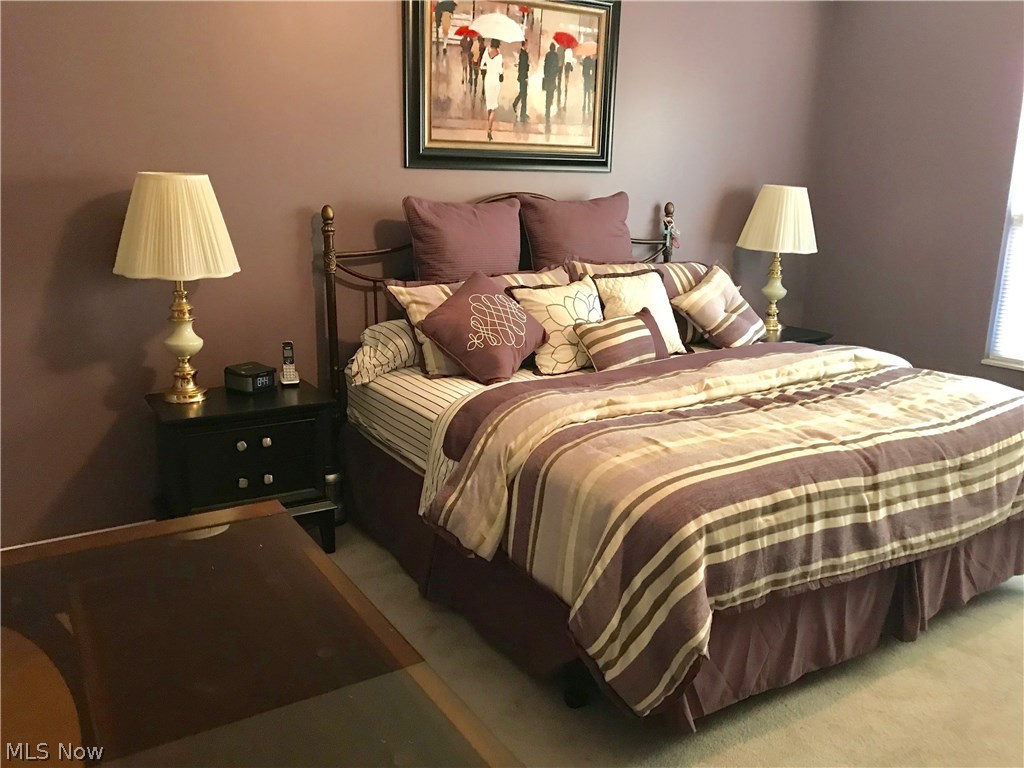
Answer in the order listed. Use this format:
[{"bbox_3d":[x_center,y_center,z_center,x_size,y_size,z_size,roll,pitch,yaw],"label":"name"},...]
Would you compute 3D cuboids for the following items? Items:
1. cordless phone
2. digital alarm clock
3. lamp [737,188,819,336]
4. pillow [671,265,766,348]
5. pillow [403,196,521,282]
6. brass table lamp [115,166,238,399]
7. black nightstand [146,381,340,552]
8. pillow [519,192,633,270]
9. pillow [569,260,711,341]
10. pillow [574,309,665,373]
[{"bbox_3d":[-1.005,-0.096,3.764,0.080,0.180,0.090,-8,16,-33],"label":"cordless phone"},{"bbox_3d":[-1.145,-0.024,3.645,0.155,0.092,0.140,9,16,32],"label":"digital alarm clock"},{"bbox_3d":[1.702,-0.803,5.293,0.475,0.915,0.475,-7,16,-31],"label":"lamp"},{"bbox_3d":[1.057,-0.385,4.250,0.420,0.420,0.150,-33,-5,-32],"label":"pillow"},{"bbox_3d":[-0.203,-0.514,3.819,0.620,0.650,0.190,-7,4,-31],"label":"pillow"},{"bbox_3d":[-1.357,-0.385,3.374,0.475,0.915,0.475,-7,16,-31],"label":"brass table lamp"},{"bbox_3d":[-1.153,0.388,3.560,0.685,0.671,0.485,-7,16,-31],"label":"black nightstand"},{"bbox_3d":[0.325,-0.598,4.133,0.650,0.660,0.190,-7,4,-31],"label":"pillow"},{"bbox_3d":[0.675,-0.392,4.152,0.920,0.460,0.190,-7,-10,-31],"label":"pillow"},{"bbox_3d":[0.493,-0.205,3.744,0.440,0.280,0.130,-12,-18,-35],"label":"pillow"}]

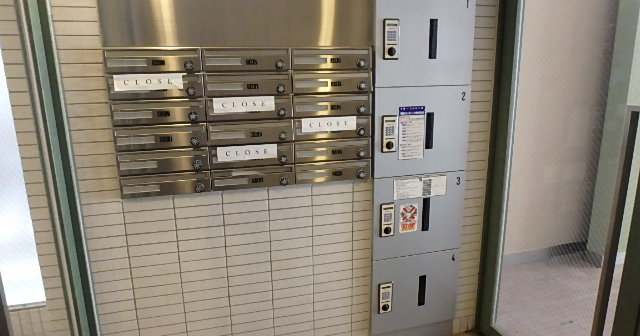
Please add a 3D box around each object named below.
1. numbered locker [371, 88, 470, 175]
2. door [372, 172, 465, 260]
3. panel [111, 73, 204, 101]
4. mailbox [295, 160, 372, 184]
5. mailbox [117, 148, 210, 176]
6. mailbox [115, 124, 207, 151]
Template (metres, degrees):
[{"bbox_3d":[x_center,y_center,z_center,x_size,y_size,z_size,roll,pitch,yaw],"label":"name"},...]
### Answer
[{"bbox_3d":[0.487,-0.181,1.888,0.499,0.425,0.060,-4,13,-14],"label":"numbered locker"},{"bbox_3d":[0.492,0.234,1.978,0.494,0.420,0.060,-4,13,-14],"label":"door"},{"bbox_3d":[-0.642,-0.326,1.548,0.350,0.097,0.050,-4,13,-14],"label":"panel"},{"bbox_3d":[0.059,0.015,1.809,0.360,0.093,0.050,-4,13,-14],"label":"mailbox"},{"bbox_3d":[-0.640,-0.032,1.611,0.349,0.101,0.050,-4,13,-14],"label":"mailbox"},{"bbox_3d":[-0.641,-0.131,1.590,0.349,0.098,0.050,-4,13,-14],"label":"mailbox"}]

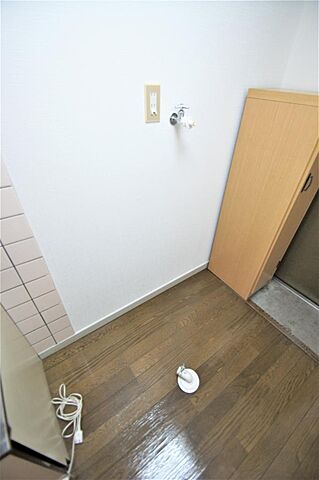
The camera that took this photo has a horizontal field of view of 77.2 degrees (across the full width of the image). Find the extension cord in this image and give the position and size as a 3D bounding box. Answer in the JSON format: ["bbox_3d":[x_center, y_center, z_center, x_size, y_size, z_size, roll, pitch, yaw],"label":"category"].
[{"bbox_3d":[-0.390,0.795,0.893,0.123,0.040,0.309,-22,42,-29],"label":"extension cord"}]

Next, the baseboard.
[{"bbox_3d":[-0.112,0.424,1.398,1.306,0.061,0.012,-22,42,-29],"label":"baseboard"}]

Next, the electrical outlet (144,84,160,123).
[{"bbox_3d":[-0.022,-0.516,0.763,0.071,0.120,0.012,-22,42,-29],"label":"electrical outlet"}]

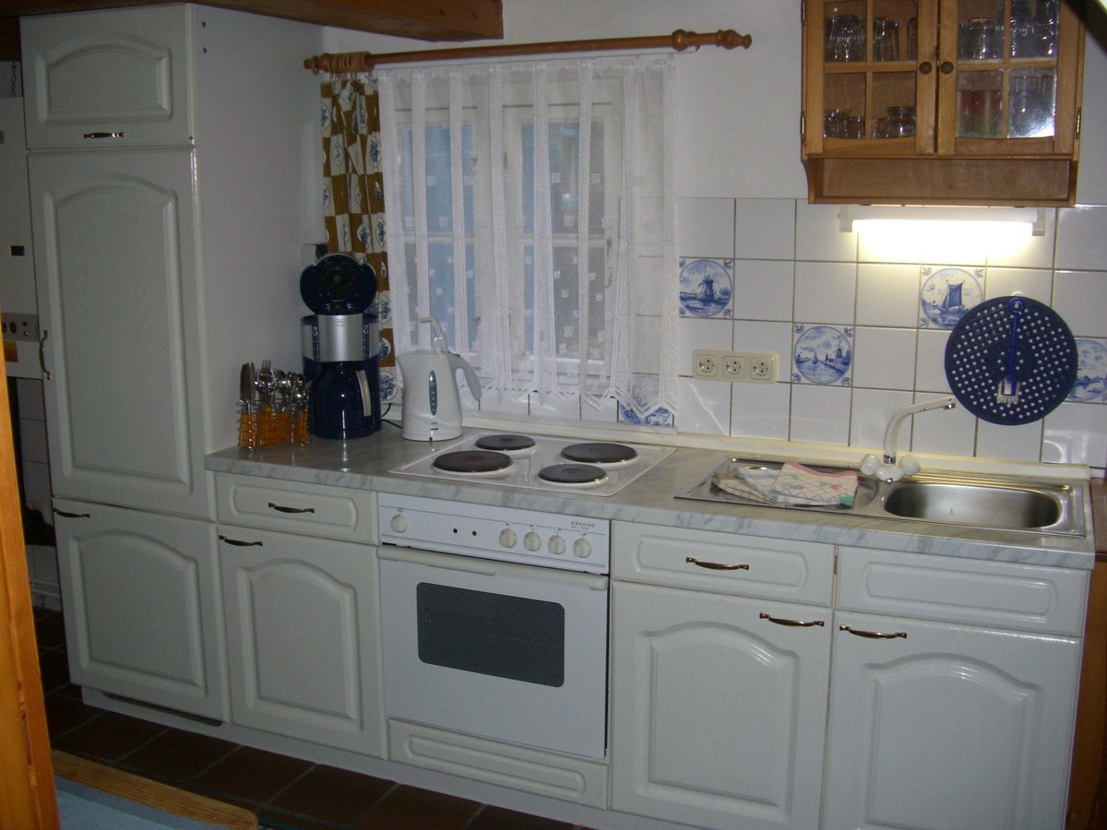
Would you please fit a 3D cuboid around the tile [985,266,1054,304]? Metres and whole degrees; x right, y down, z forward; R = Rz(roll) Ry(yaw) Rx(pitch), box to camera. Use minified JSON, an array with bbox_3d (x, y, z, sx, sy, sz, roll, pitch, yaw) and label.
[{"bbox_3d":[1.064,-0.260,2.780,0.150,0.150,0.009,5,12,24],"label":"tile"}]

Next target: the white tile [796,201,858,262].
[{"bbox_3d":[0.670,-0.452,2.980,0.152,0.152,0.010,5,12,23],"label":"white tile"}]

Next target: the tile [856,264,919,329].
[{"bbox_3d":[0.801,-0.287,2.912,0.150,0.150,0.008,5,12,23],"label":"tile"}]

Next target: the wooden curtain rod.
[{"bbox_3d":[-0.115,-0.918,3.079,1.256,0.054,0.054,5,12,23],"label":"wooden curtain rod"}]

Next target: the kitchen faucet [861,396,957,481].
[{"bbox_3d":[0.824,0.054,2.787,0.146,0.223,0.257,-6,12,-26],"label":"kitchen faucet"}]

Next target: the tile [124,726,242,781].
[{"bbox_3d":[-1.016,0.928,3.310,0.250,0.012,0.242,5,12,23],"label":"tile"}]

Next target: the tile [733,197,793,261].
[{"bbox_3d":[0.523,-0.456,2.992,0.150,0.150,0.009,5,12,24],"label":"tile"}]

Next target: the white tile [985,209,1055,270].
[{"bbox_3d":[1.062,-0.407,2.752,0.150,0.150,0.009,5,12,24],"label":"white tile"}]

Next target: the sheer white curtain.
[{"bbox_3d":[-0.081,-0.475,3.246,0.872,0.922,0.060,5,12,23],"label":"sheer white curtain"}]

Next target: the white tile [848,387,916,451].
[{"bbox_3d":[0.803,0.011,2.971,0.150,0.150,0.008,5,12,23],"label":"white tile"}]

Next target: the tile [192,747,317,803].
[{"bbox_3d":[-0.772,0.934,3.188,0.243,0.012,0.232,5,12,23],"label":"tile"}]

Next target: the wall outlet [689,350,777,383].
[{"bbox_3d":[0.462,-0.122,3.084,0.222,0.078,0.015,5,12,23],"label":"wall outlet"}]

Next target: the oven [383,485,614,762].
[{"bbox_3d":[-0.048,0.454,3.108,0.601,0.594,0.575,5,12,23],"label":"oven"}]

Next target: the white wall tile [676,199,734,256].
[{"bbox_3d":[0.386,-0.468,3.053,0.150,0.150,0.009,5,12,24],"label":"white wall tile"}]

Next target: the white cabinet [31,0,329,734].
[{"bbox_3d":[-1.032,-0.125,3.464,0.598,1.955,0.564,5,12,24],"label":"white cabinet"}]

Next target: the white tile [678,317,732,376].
[{"bbox_3d":[0.387,-0.174,3.121,0.150,0.150,0.008,5,12,23],"label":"white tile"}]

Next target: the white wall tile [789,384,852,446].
[{"bbox_3d":[0.674,0.001,3.069,0.152,0.152,0.010,5,12,23],"label":"white wall tile"}]

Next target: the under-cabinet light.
[{"bbox_3d":[0.888,-0.450,2.794,0.468,0.072,0.075,5,12,23],"label":"under-cabinet light"}]

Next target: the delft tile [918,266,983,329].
[{"bbox_3d":[0.931,-0.272,2.839,0.150,0.150,0.009,5,12,24],"label":"delft tile"}]

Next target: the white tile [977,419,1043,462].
[{"bbox_3d":[1.085,0.034,2.892,0.149,0.152,0.010,5,12,23],"label":"white tile"}]

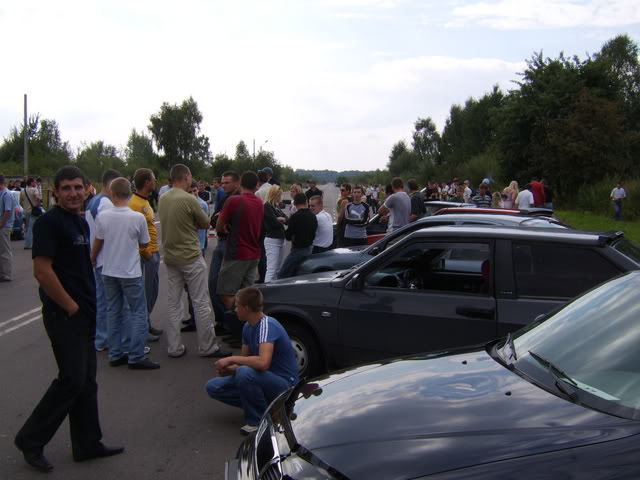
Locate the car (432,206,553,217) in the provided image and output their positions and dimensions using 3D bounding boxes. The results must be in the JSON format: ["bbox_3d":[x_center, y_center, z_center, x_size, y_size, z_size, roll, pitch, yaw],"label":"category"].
[{"bbox_3d":[2.360,0.107,9.629,4.000,1.390,1.660,2,6,8],"label":"car"}]

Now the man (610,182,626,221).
[{"bbox_3d":[14.349,-1.850,27.549,0.620,1.780,0.360,2,6,23],"label":"man"}]

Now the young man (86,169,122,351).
[{"bbox_3d":[-2.062,0.178,5.840,0.440,1.790,0.520,-5,8,-42],"label":"young man"}]

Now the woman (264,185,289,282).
[{"bbox_3d":[-0.733,-0.047,9.439,0.400,1.650,0.460,1,6,7],"label":"woman"}]

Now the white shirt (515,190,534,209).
[{"bbox_3d":[5.888,-1.080,16.500,0.540,0.720,0.320,3,6,18],"label":"white shirt"}]

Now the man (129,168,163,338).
[{"bbox_3d":[-1.857,0.160,6.083,0.400,1.790,0.520,0,6,-12],"label":"man"}]

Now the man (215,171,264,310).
[{"bbox_3d":[-0.833,0.168,6.090,0.520,1.780,0.420,-4,7,-38],"label":"man"}]

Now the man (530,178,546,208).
[{"bbox_3d":[6.204,-0.906,16.390,0.500,1.780,0.380,2,6,8],"label":"man"}]

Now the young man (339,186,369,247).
[{"bbox_3d":[0.532,-0.011,8.814,0.500,1.680,0.380,1,6,5],"label":"young man"}]

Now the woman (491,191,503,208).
[{"bbox_3d":[3.933,-0.316,12.877,0.460,1.520,0.340,1,6,0],"label":"woman"}]

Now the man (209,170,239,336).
[{"bbox_3d":[-1.048,0.159,6.206,0.400,1.790,0.520,-4,8,-41],"label":"man"}]

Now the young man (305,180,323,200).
[{"bbox_3d":[-0.181,-0.747,16.002,0.520,1.790,0.340,1,6,14],"label":"young man"}]

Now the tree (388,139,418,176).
[{"bbox_3d":[17.637,-15.706,121.053,6.400,11.500,6.000,0,5,0],"label":"tree"}]

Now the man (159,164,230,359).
[{"bbox_3d":[-1.227,0.202,5.570,0.580,1.830,0.480,4,7,30],"label":"man"}]

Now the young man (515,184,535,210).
[{"bbox_3d":[6.173,-0.836,17.299,0.560,1.720,0.360,1,6,6],"label":"young man"}]

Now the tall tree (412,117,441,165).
[{"bbox_3d":[19.879,-15.862,106.974,5.800,14.500,5.500,0,5,0],"label":"tall tree"}]

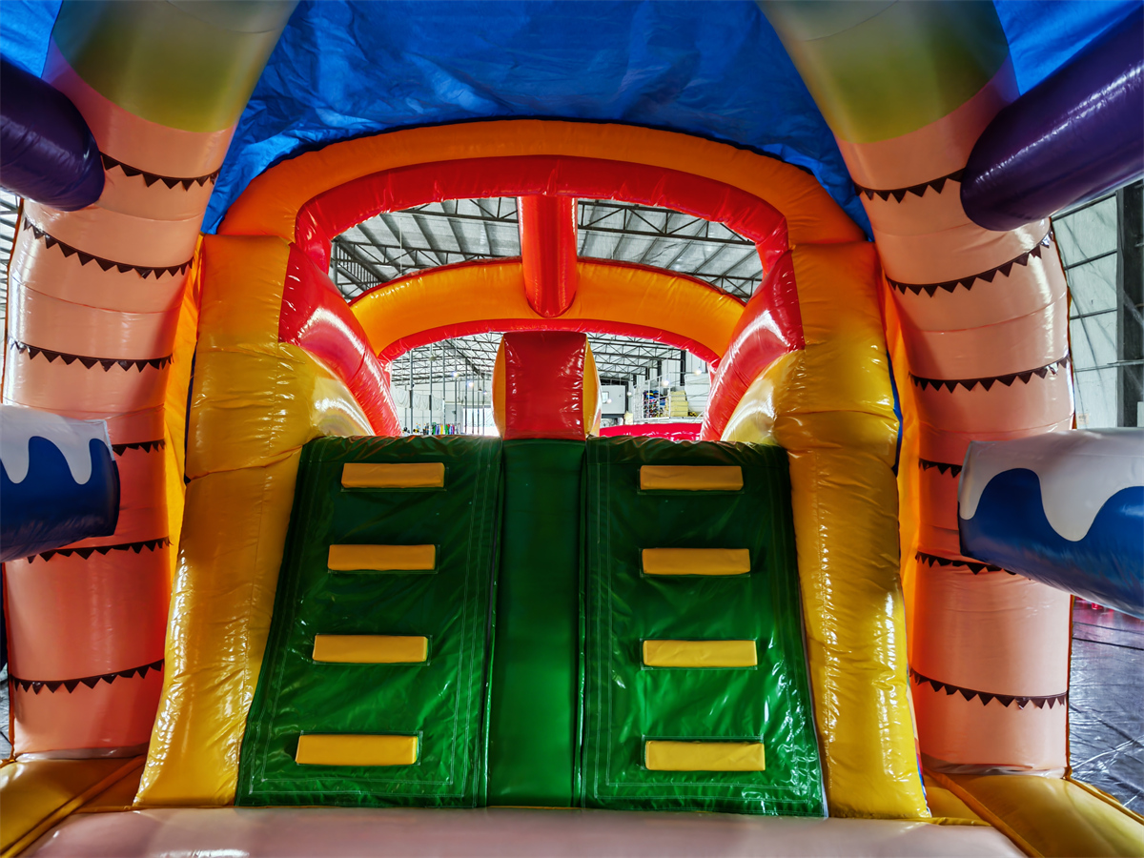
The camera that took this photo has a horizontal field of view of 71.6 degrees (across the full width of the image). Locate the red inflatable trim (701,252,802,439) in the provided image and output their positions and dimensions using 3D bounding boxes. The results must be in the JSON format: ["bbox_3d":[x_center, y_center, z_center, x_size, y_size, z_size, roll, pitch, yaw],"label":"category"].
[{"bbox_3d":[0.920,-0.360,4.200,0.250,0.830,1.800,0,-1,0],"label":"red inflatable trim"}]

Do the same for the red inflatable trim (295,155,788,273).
[{"bbox_3d":[-0.135,-0.980,3.680,2.130,0.460,0.500,0,-1,0],"label":"red inflatable trim"}]

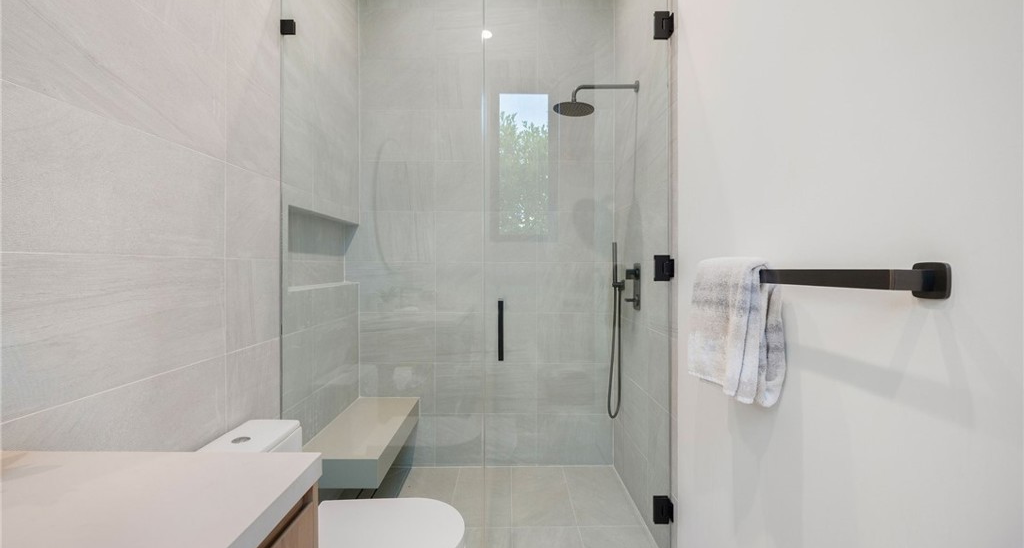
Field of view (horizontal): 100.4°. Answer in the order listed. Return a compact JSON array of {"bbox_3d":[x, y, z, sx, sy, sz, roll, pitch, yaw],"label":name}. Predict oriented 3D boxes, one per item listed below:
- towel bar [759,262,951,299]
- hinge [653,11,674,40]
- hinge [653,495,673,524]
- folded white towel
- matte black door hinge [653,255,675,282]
[{"bbox_3d":[0.585,0.006,0.925,0.072,0.052,0.650,0,0,0],"label":"towel bar"},{"bbox_3d":[0.577,-0.946,1.630,0.067,0.095,0.050,0,0,0],"label":"hinge"},{"bbox_3d":[0.577,0.901,1.630,0.067,0.095,0.050,0,0,0],"label":"hinge"},{"bbox_3d":[0.543,0.123,1.065,0.110,0.325,0.300,0,0,0],"label":"folded white towel"},{"bbox_3d":[0.577,-0.021,1.630,0.067,0.095,0.050,0,0,0],"label":"matte black door hinge"}]

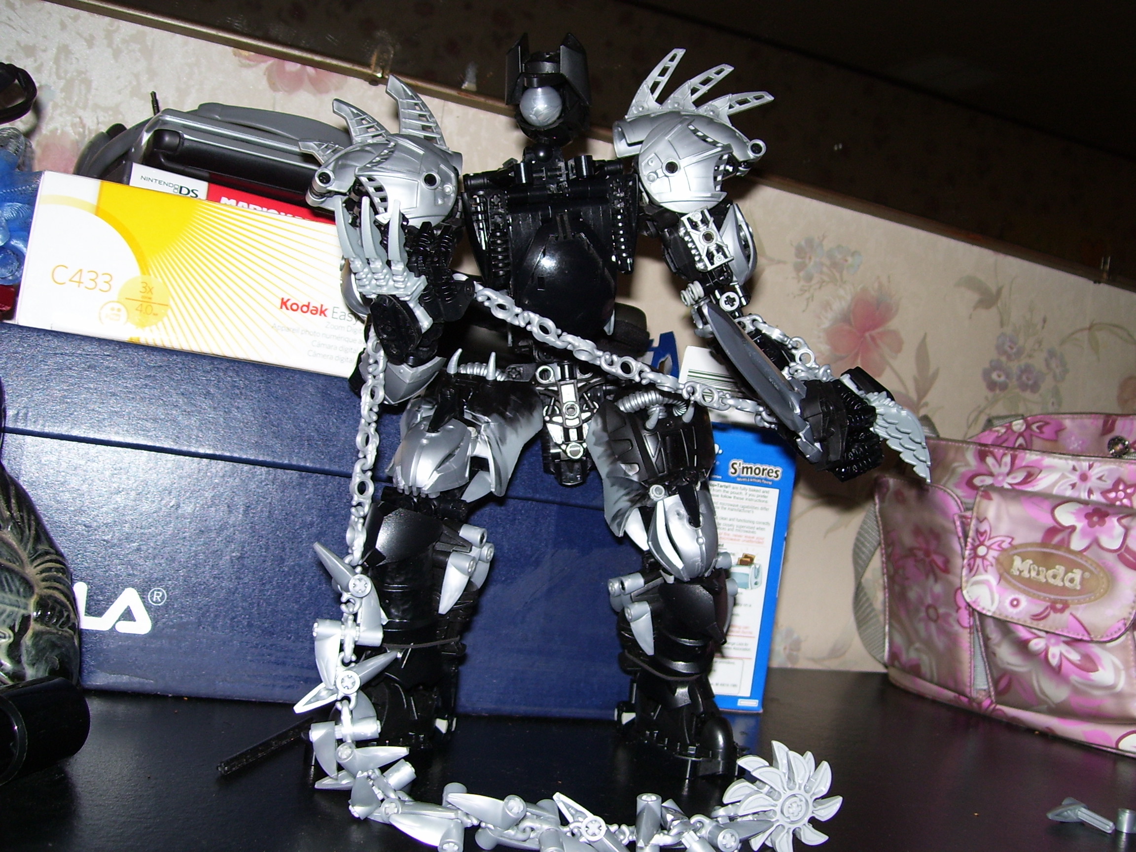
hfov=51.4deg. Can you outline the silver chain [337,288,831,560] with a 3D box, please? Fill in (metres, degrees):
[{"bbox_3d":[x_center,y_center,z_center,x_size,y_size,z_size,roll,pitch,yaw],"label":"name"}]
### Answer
[{"bbox_3d":[0.011,0.002,0.432,0.182,0.110,0.055,8,-3,-13],"label":"silver chain"}]

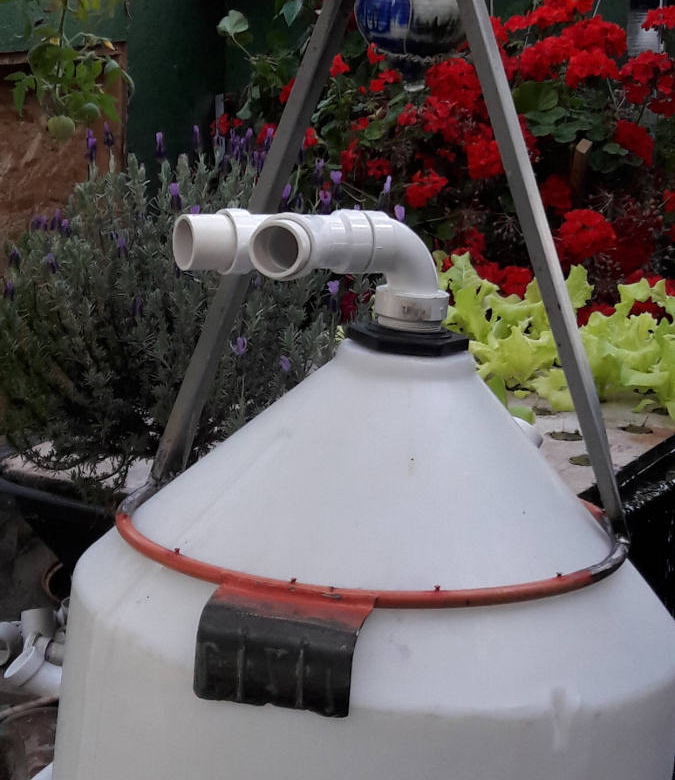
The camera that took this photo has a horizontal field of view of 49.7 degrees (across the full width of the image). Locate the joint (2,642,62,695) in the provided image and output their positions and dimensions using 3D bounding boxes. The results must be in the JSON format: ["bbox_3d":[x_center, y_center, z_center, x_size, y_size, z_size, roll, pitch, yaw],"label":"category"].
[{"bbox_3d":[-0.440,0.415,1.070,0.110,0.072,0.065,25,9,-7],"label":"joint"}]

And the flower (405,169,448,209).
[{"bbox_3d":[0.169,-0.382,1.380,0.082,0.073,0.068,1,11,6],"label":"flower"}]

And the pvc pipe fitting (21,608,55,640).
[{"bbox_3d":[-0.466,0.365,1.130,0.053,0.056,0.053,-4,-6,6],"label":"pvc pipe fitting"}]

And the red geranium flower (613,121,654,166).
[{"bbox_3d":[0.594,-0.496,1.460,0.085,0.085,0.075,2,11,11],"label":"red geranium flower"}]

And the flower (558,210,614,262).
[{"bbox_3d":[0.470,-0.293,1.380,0.108,0.098,0.090,2,11,9],"label":"flower"}]

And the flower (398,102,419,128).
[{"bbox_3d":[0.142,-0.552,1.460,0.042,0.046,0.038,1,11,6],"label":"flower"}]

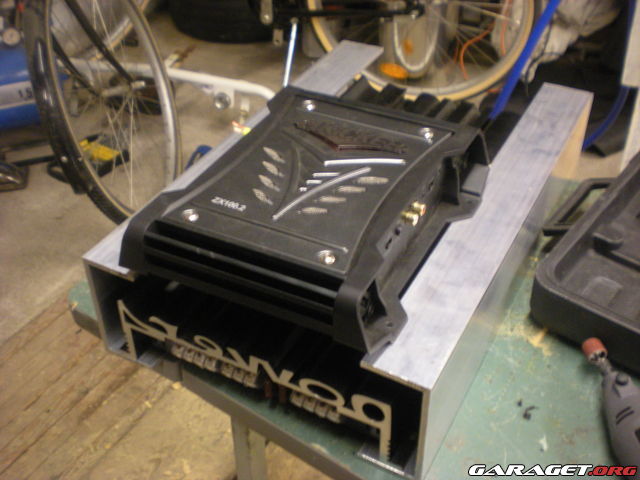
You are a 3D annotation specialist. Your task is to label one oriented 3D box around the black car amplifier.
[{"bbox_3d":[-0.001,-0.033,0.649,0.218,0.050,0.245,16,42,23],"label":"black car amplifier"}]

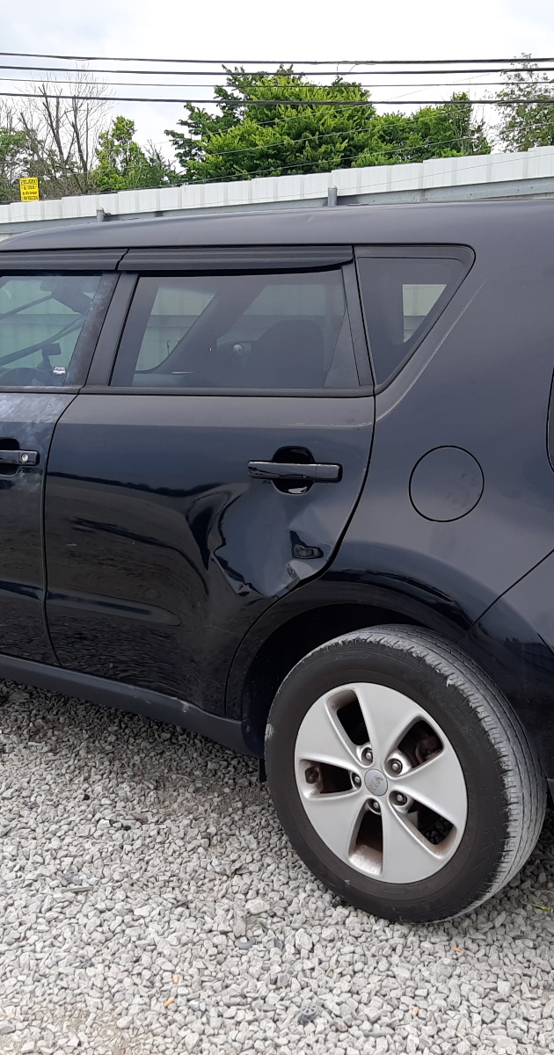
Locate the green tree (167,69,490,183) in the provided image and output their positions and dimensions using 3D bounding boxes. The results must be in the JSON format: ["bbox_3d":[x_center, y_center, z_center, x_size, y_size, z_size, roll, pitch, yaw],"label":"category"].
[{"bbox_3d":[1.226,-6.353,23.627,7.200,6.900,5.800,1,10,3],"label":"green tree"}]

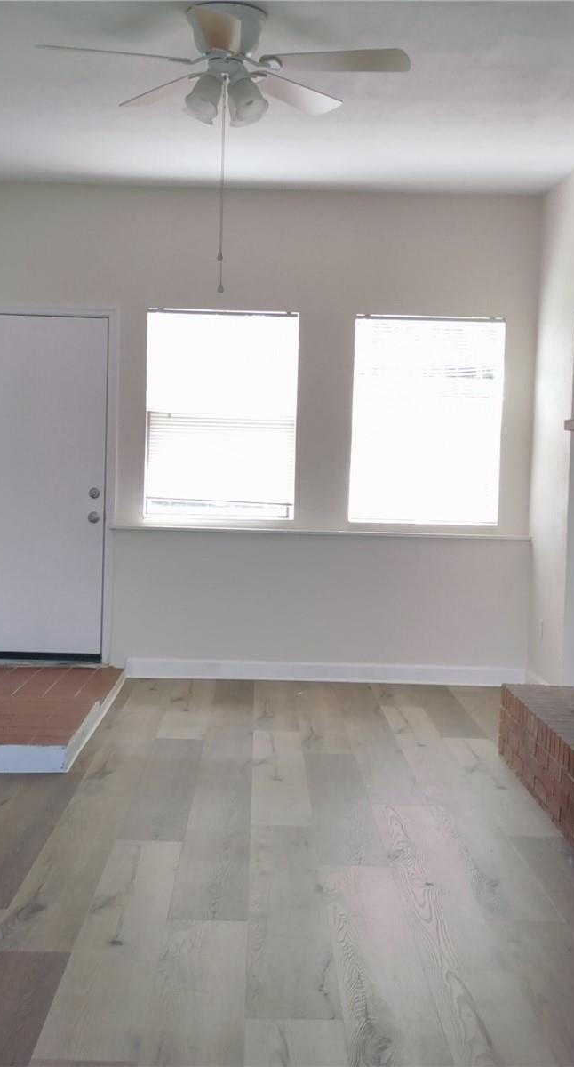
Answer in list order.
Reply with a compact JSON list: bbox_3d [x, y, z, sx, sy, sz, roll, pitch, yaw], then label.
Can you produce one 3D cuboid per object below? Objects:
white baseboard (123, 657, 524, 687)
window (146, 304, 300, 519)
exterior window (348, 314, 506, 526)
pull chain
[{"bbox_3d":[0.245,0.838,6.922,2.398,0.112,0.016,1,4,-1],"label":"white baseboard"},{"bbox_3d":[-0.388,-0.699,6.864,0.892,1.228,0.100,1,4,-1],"label":"window"},{"bbox_3d":[0.836,-0.671,6.892,0.891,1.224,0.100,1,4,-1],"label":"exterior window"},{"bbox_3d":[-0.227,-1.201,4.062,0.030,0.699,0.030,1,4,-1],"label":"pull chain"}]

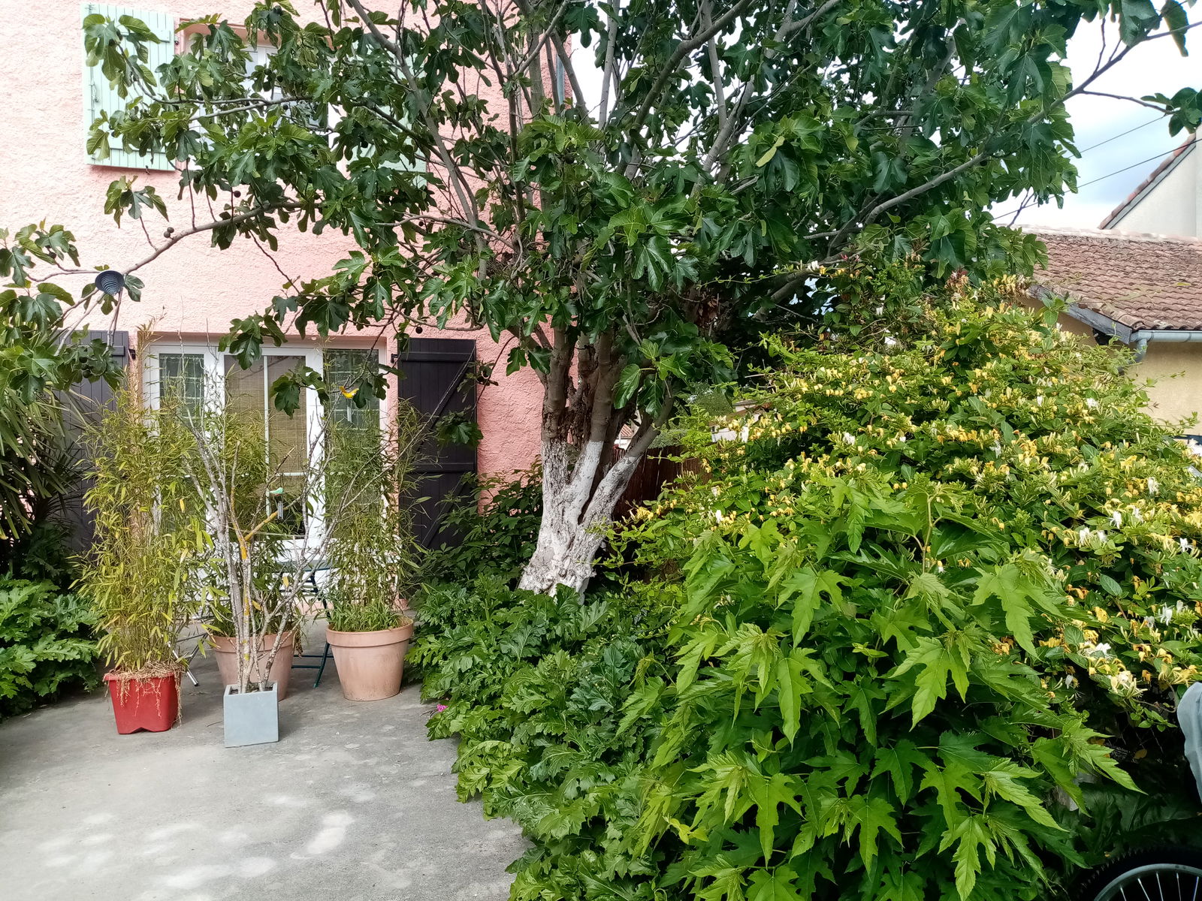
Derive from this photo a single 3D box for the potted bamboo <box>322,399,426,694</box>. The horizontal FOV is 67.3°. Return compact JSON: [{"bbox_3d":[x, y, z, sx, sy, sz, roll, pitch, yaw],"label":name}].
[{"bbox_3d":[-1.346,0.576,5.360,0.560,1.710,0.550,-1,2,-19],"label":"potted bamboo"}]

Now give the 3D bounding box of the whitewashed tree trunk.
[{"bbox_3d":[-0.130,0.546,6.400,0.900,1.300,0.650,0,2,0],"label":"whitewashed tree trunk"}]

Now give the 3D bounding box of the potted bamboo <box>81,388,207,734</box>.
[{"bbox_3d":[-2.444,0.560,4.860,0.610,1.780,0.540,-1,2,-19],"label":"potted bamboo"}]

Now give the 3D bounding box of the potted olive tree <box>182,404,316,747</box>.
[{"bbox_3d":[-1.779,0.610,4.580,0.640,1.690,0.480,-1,2,-19],"label":"potted olive tree"}]

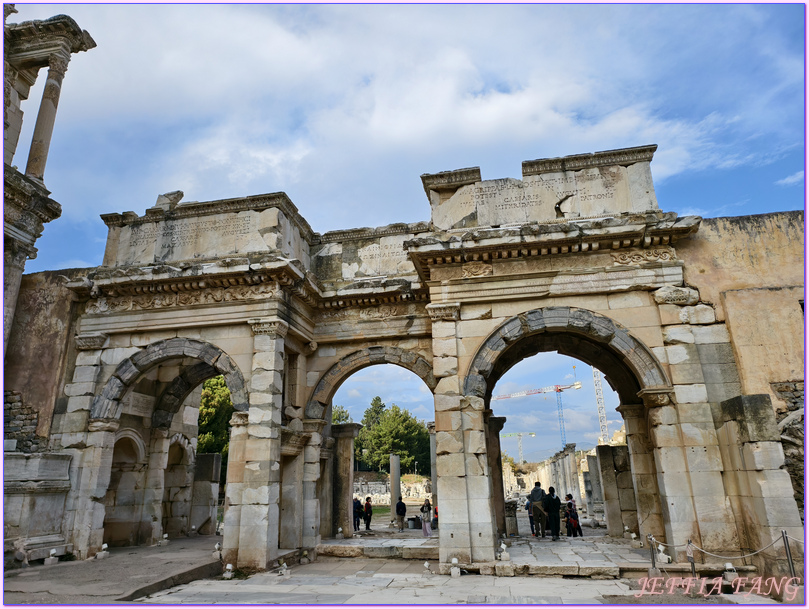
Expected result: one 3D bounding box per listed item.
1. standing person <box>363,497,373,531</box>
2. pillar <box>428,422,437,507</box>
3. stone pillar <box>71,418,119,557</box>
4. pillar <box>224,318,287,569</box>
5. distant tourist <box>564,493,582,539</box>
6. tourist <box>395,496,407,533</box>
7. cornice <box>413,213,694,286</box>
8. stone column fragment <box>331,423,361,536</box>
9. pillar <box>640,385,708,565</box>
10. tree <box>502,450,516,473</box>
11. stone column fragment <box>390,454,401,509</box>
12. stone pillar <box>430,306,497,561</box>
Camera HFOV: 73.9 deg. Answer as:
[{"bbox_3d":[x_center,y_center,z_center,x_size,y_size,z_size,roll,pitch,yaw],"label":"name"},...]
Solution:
[{"bbox_3d":[-1.926,11.041,28.419,0.400,1.650,0.500,-1,-19,0],"label":"standing person"},{"bbox_3d":[1.800,9.375,30.054,0.750,5.493,0.750,-5,-17,9],"label":"pillar"},{"bbox_3d":[-8.802,5.215,15.456,0.700,3.720,0.750,-5,-19,10],"label":"stone pillar"},{"bbox_3d":[-4.054,3.685,15.067,1.300,6.600,0.850,-5,-19,10],"label":"pillar"},{"bbox_3d":[5.901,7.399,18.848,0.550,1.410,0.420,0,-17,-8],"label":"distant tourist"},{"bbox_3d":[-0.182,10.620,27.200,0.520,1.700,0.330,-4,-17,6],"label":"tourist"},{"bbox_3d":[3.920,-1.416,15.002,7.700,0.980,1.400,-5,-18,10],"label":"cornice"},{"bbox_3d":[-2.179,6.620,20.382,0.920,4.050,0.900,-5,-18,10],"label":"stone column fragment"},{"bbox_3d":[6.297,3.999,12.827,0.750,3.860,0.750,-5,-19,10],"label":"pillar"},{"bbox_3d":[16.084,25.533,84.791,4.000,5.200,4.000,-5,-17,9],"label":"tree"},{"bbox_3d":[-0.498,10.301,30.251,0.570,3.700,0.570,-5,-18,10],"label":"stone column fragment"},{"bbox_3d":[1.449,3.179,14.130,1.410,6.500,0.850,-5,-19,10],"label":"stone pillar"}]

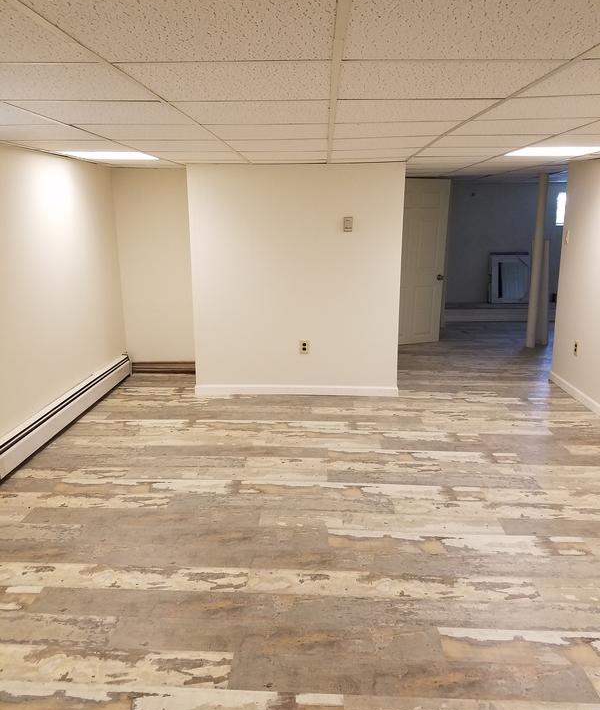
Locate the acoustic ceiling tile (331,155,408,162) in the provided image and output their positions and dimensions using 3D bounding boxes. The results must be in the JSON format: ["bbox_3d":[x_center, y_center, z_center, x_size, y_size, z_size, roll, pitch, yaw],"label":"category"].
[{"bbox_3d":[0.529,-1.523,4.678,0.600,0.018,0.300,0,13,2],"label":"acoustic ceiling tile"}]

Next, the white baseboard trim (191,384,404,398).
[{"bbox_3d":[-0.033,0.319,5.286,1.795,0.084,0.015,0,13,2],"label":"white baseboard trim"}]

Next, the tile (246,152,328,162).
[{"bbox_3d":[-0.102,-1.428,4.278,0.605,0.018,0.605,0,13,2],"label":"tile"}]

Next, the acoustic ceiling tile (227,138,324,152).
[{"bbox_3d":[-0.123,-1.290,3.678,0.605,0.018,0.605,0,13,2],"label":"acoustic ceiling tile"}]

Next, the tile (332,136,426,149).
[{"bbox_3d":[0.488,-1.284,3.634,0.600,0.018,0.600,0,13,2],"label":"tile"}]

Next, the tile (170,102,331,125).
[{"bbox_3d":[-0.169,-1.001,2.473,0.600,0.018,0.600,0,13,2],"label":"tile"}]

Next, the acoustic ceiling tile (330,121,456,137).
[{"bbox_3d":[0.464,-1.144,3.041,0.600,0.018,0.600,0,13,2],"label":"acoustic ceiling tile"}]

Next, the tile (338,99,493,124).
[{"bbox_3d":[0.441,-0.999,2.449,0.600,0.018,0.600,0,13,2],"label":"tile"}]

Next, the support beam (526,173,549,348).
[{"bbox_3d":[2.664,-1.022,6.753,0.100,1.910,0.100,0,13,2],"label":"support beam"}]

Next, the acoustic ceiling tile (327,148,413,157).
[{"bbox_3d":[0.511,-1.421,4.228,0.600,0.018,0.600,0,13,2],"label":"acoustic ceiling tile"}]

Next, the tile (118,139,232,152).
[{"bbox_3d":[-0.731,-1.287,3.682,0.600,0.018,0.600,0,13,2],"label":"tile"}]

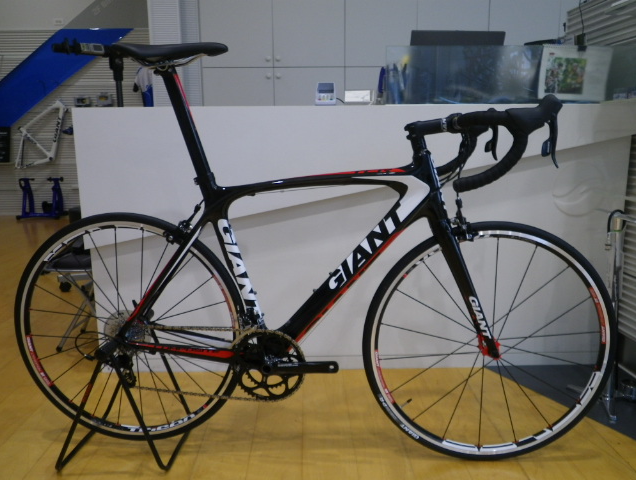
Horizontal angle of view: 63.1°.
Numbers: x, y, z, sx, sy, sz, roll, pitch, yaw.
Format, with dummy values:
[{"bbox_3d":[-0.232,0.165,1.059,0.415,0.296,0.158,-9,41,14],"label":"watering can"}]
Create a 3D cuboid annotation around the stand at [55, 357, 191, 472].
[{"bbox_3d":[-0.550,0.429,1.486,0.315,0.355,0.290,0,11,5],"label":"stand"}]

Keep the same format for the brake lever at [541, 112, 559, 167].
[{"bbox_3d":[0.469,-0.201,1.048,0.034,0.118,0.028,0,11,4],"label":"brake lever"}]

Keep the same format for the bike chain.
[{"bbox_3d":[-0.290,0.337,1.403,0.520,0.212,0.030,0,11,5],"label":"bike chain"}]

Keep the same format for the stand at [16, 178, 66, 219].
[{"bbox_3d":[-3.288,-0.508,6.197,0.500,0.460,0.440,-2,11,-9],"label":"stand"}]

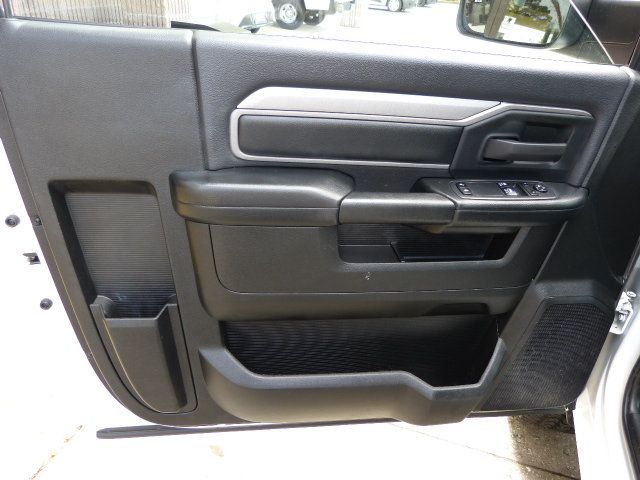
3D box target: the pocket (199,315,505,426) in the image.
[{"bbox_3d":[0.064,0.256,0.917,0.581,0.247,0.084,0,34,-9],"label":"pocket"}]

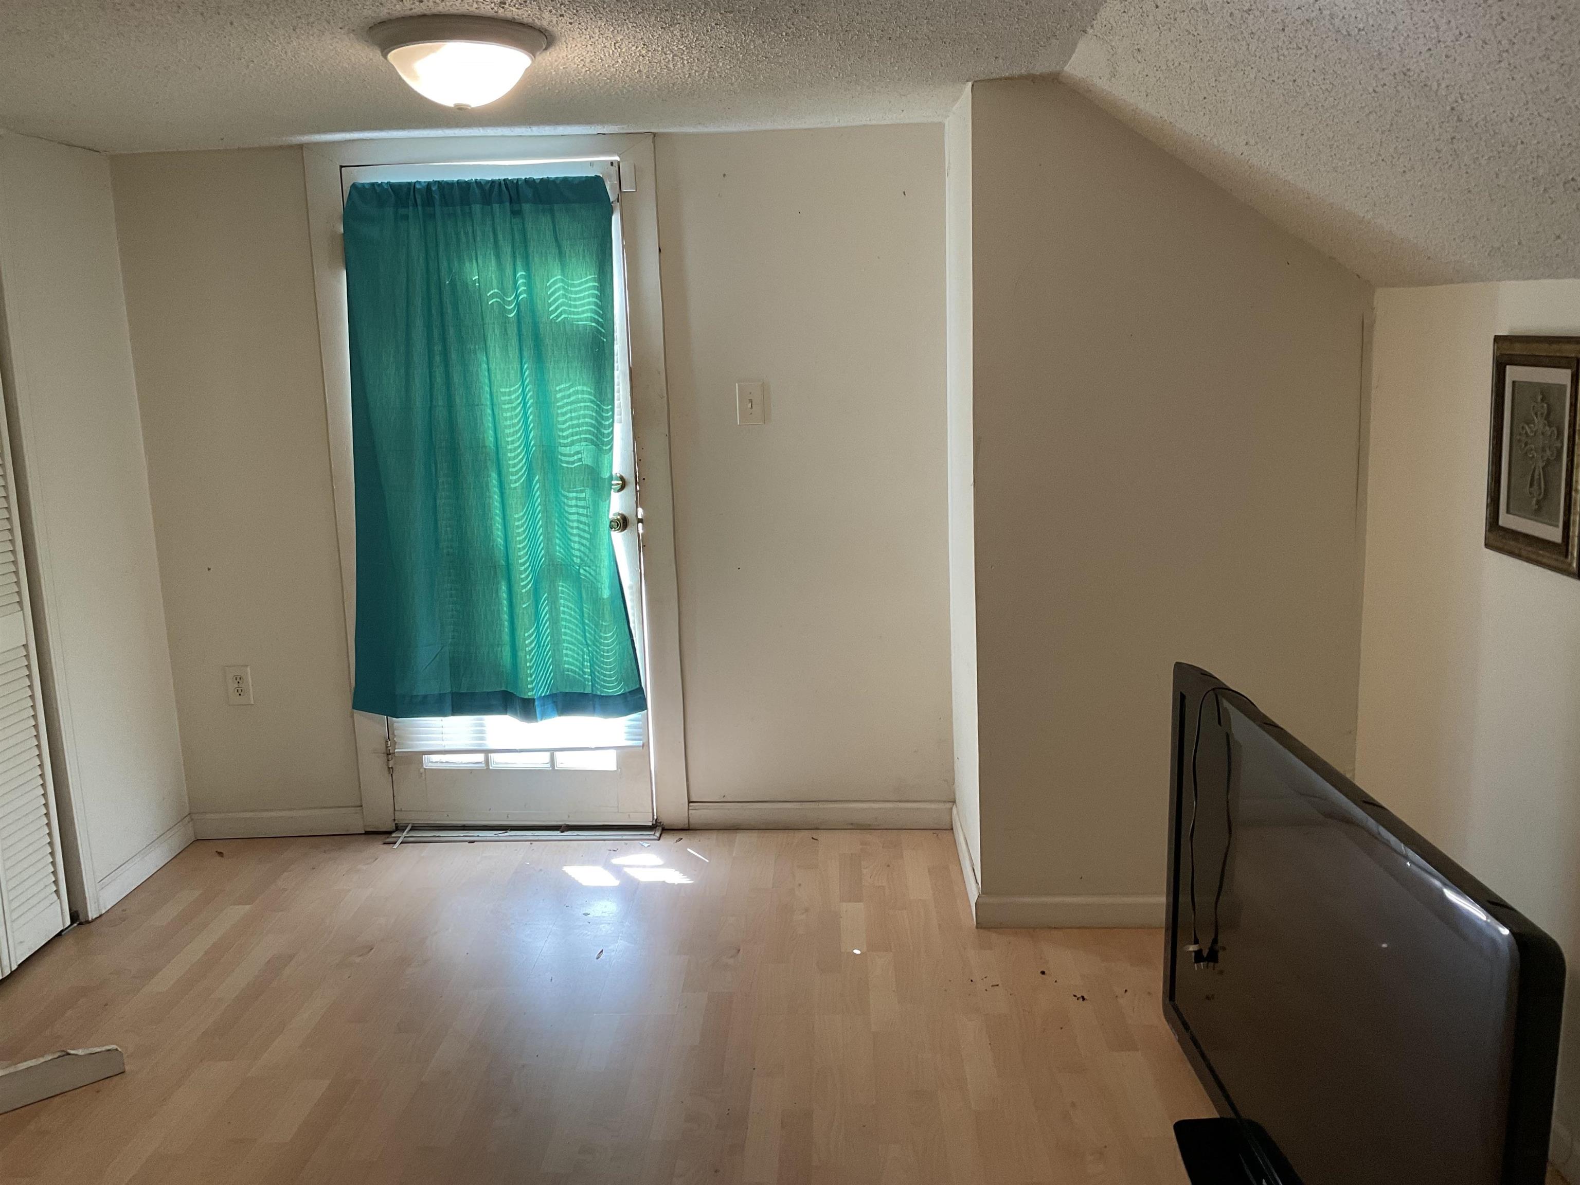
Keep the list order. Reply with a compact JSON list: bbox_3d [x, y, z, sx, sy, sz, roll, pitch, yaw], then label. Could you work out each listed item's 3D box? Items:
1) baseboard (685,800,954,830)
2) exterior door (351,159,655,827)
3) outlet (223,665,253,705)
[{"bbox_3d":[0.096,0.698,4.107,0.820,0.086,0.018,-2,10,2],"label":"baseboard"},{"bbox_3d":[-0.863,-0.257,3.982,0.819,1.992,0.045,-2,10,2],"label":"exterior door"},{"bbox_3d":[-1.704,0.290,4.083,0.081,0.127,0.011,-2,10,2],"label":"outlet"}]

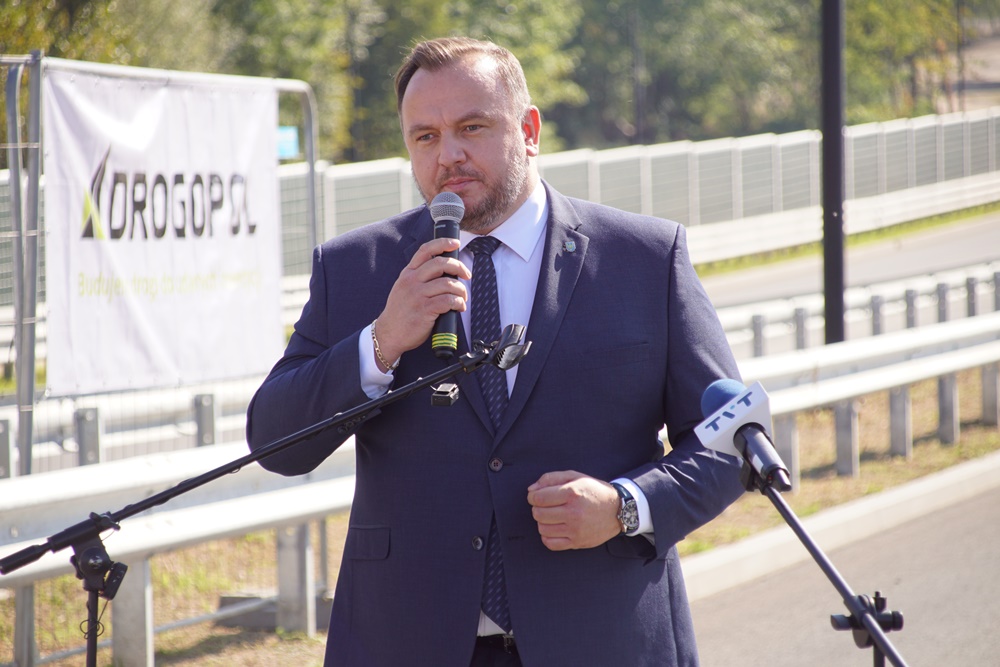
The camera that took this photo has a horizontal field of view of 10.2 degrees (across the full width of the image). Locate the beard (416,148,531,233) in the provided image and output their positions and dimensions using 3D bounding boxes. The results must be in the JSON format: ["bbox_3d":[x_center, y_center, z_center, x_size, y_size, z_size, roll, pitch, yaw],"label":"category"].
[{"bbox_3d":[-0.049,-0.197,7.720,0.152,0.108,0.115,-7,6,24],"label":"beard"}]

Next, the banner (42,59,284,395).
[{"bbox_3d":[-1.090,-0.337,18.660,0.050,1.020,2.900,0,1,12],"label":"banner"}]

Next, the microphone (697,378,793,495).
[{"bbox_3d":[0.345,0.155,7.657,0.110,0.093,0.262,-36,35,6],"label":"microphone"}]

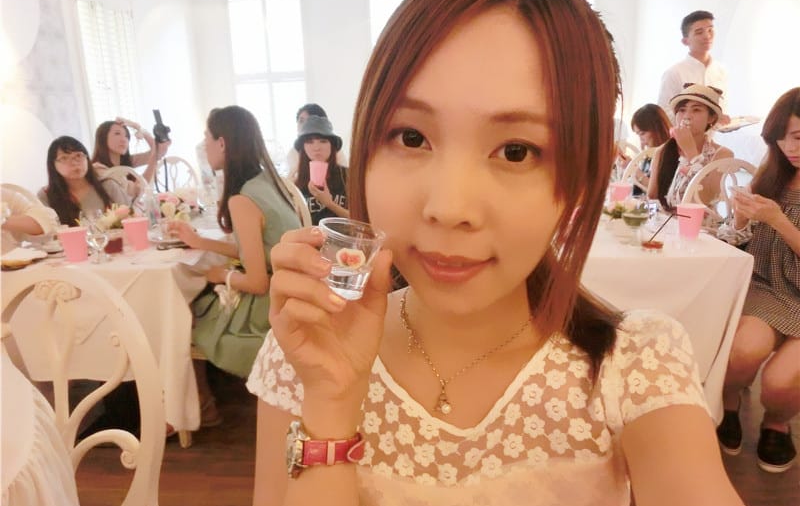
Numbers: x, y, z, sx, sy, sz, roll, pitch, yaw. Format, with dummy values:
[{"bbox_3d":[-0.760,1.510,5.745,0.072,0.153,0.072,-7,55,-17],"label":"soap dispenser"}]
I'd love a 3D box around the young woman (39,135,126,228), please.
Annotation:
[{"bbox_3d":[-1.389,0.075,2.407,0.460,1.130,0.700,-6,15,-18],"label":"young woman"}]

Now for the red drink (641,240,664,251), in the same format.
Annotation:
[{"bbox_3d":[0.770,-0.022,1.689,0.062,0.024,0.062,-2,12,0],"label":"red drink"}]

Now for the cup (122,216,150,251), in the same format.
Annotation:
[{"bbox_3d":[-0.908,-0.069,1.922,0.086,0.106,0.086,-1,14,0],"label":"cup"}]

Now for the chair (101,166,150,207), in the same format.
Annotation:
[{"bbox_3d":[-1.536,0.077,2.809,0.460,0.970,0.530,2,13,18],"label":"chair"}]

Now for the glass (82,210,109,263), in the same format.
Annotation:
[{"bbox_3d":[-0.951,-0.052,1.740,0.076,0.158,0.076,-2,12,0],"label":"glass"}]

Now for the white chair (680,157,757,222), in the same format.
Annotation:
[{"bbox_3d":[1.350,0.152,2.206,0.460,0.970,0.520,2,15,11],"label":"white chair"}]

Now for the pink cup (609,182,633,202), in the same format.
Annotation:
[{"bbox_3d":[0.966,-0.249,2.425,0.091,0.108,0.091,-2,12,0],"label":"pink cup"}]

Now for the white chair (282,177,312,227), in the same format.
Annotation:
[{"bbox_3d":[-0.564,0.236,1.908,0.460,0.970,0.530,1,13,15],"label":"white chair"}]

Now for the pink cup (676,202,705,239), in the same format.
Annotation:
[{"bbox_3d":[0.912,-0.095,1.735,0.091,0.108,0.091,-2,12,0],"label":"pink cup"}]

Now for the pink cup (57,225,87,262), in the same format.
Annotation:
[{"bbox_3d":[-1.069,-0.032,1.815,0.086,0.106,0.086,-1,14,0],"label":"pink cup"}]

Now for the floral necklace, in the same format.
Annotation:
[{"bbox_3d":[0.056,0.066,0.468,0.125,0.115,0.115,2,15,10],"label":"floral necklace"}]

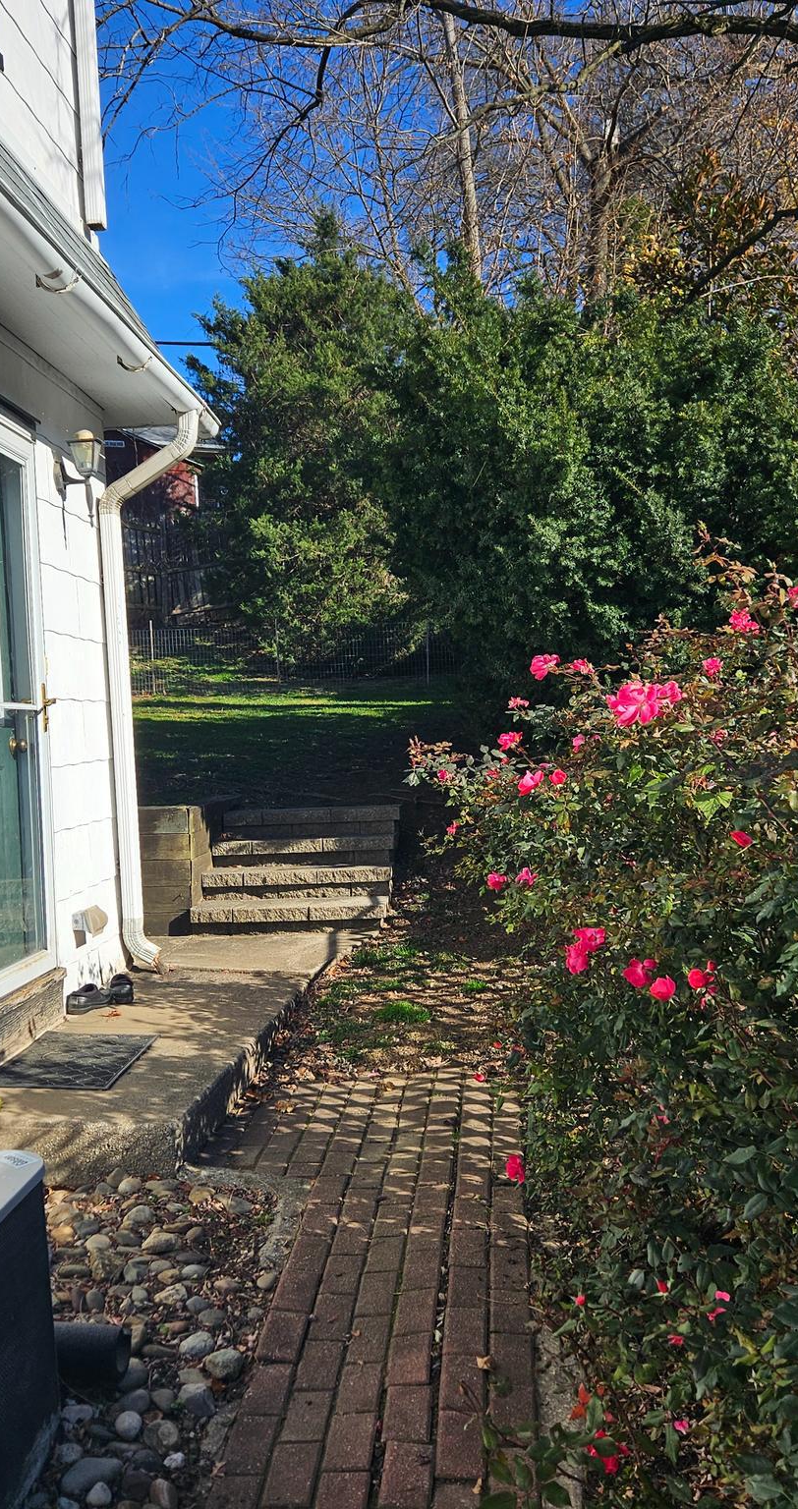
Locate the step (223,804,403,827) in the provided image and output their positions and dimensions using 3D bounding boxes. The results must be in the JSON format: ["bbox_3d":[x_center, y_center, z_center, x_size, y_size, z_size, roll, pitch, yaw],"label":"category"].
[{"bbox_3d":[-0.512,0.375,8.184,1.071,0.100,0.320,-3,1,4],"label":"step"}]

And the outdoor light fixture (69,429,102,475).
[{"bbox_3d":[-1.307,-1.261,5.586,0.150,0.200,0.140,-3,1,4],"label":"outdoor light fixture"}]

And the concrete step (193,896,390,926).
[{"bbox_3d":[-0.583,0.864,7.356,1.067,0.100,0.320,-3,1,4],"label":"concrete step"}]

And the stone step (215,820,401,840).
[{"bbox_3d":[-0.532,0.455,8.227,1.042,0.095,0.320,-3,1,4],"label":"stone step"}]

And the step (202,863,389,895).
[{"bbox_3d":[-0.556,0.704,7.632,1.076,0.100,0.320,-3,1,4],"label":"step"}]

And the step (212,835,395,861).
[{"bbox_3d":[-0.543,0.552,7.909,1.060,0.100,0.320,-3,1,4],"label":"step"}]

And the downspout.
[{"bbox_3d":[-1.104,-0.308,6.270,0.490,2.600,0.140,-3,1,4],"label":"downspout"}]

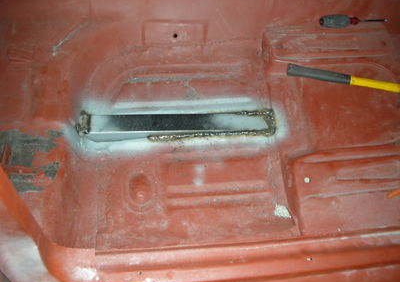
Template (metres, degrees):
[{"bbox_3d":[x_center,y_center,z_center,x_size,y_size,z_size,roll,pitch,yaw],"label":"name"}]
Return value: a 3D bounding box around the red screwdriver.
[{"bbox_3d":[0.414,-0.320,1.080,0.192,0.033,0.033,-3,61,-8],"label":"red screwdriver"}]

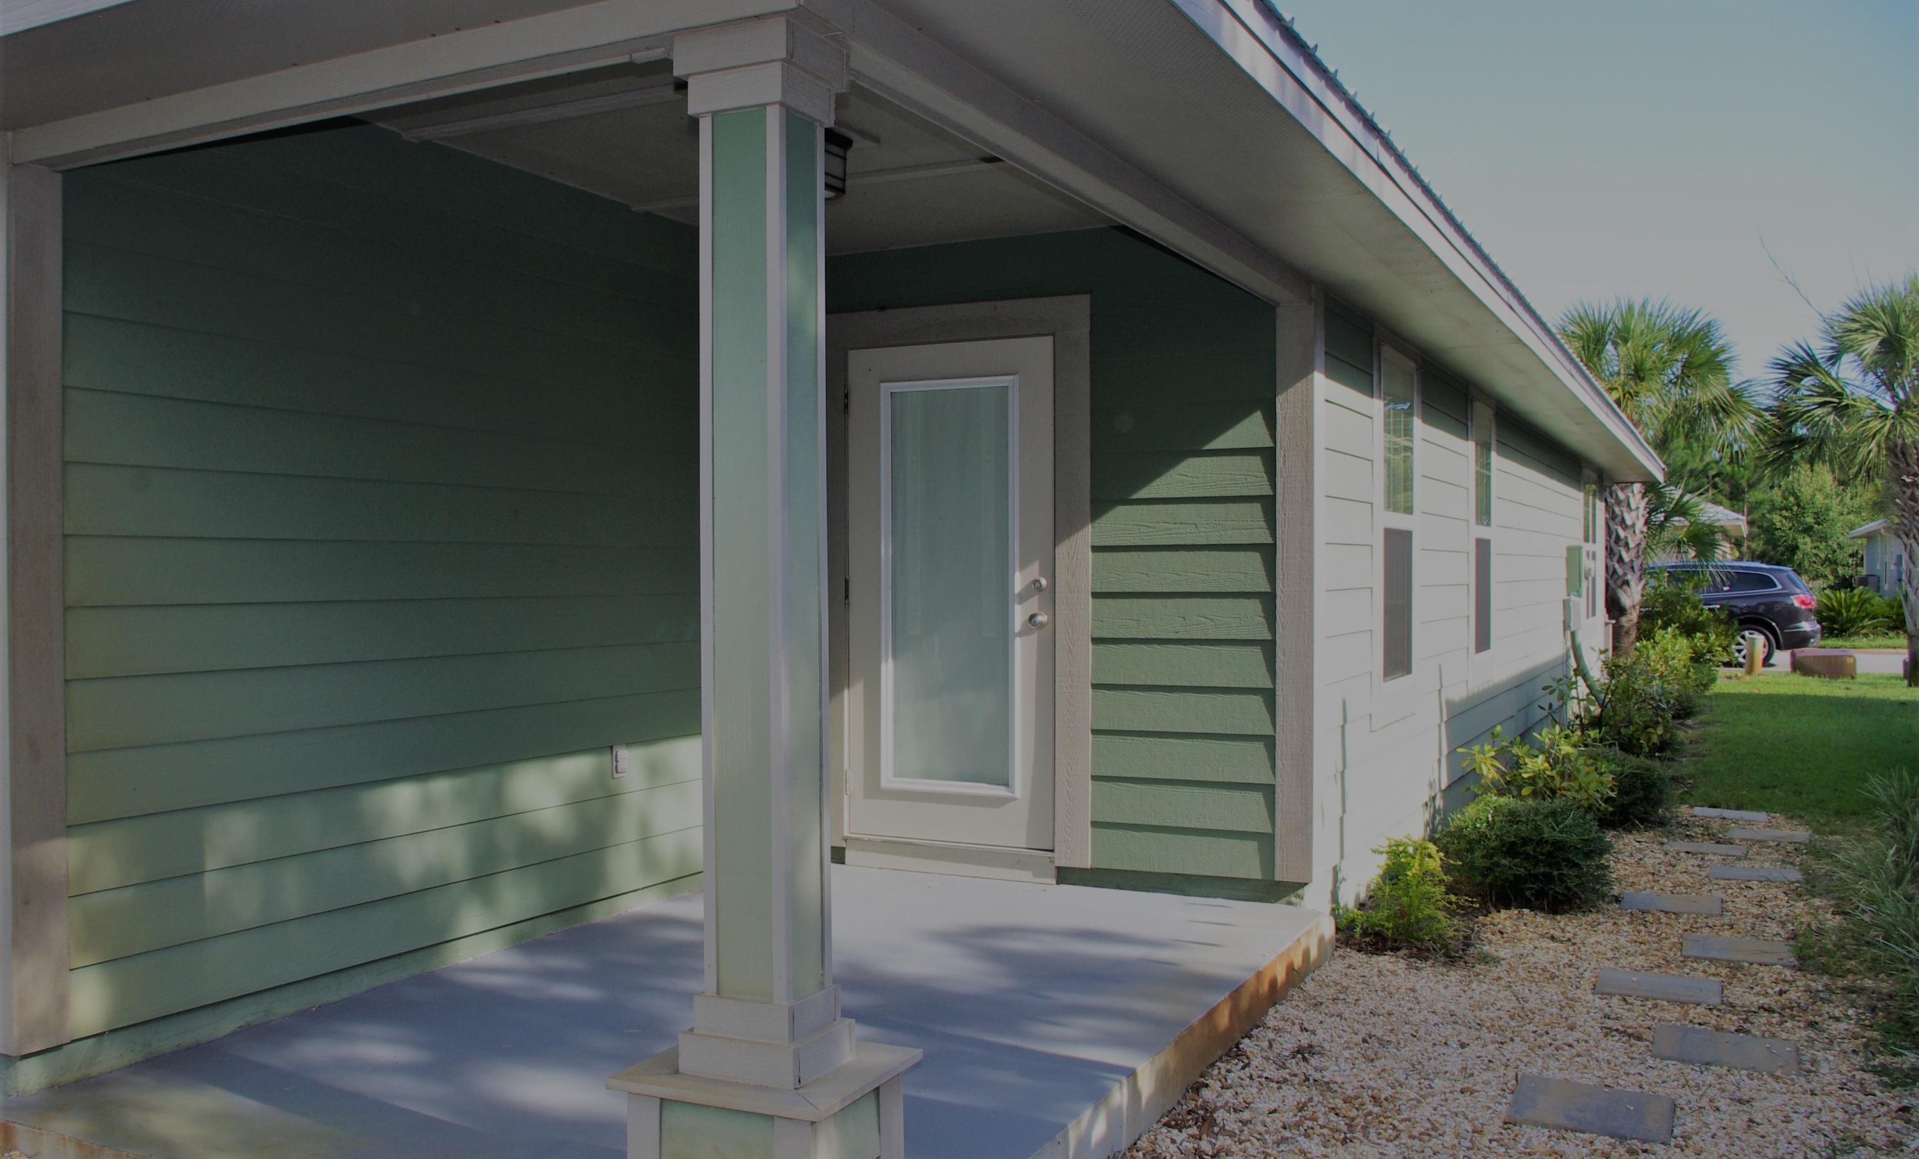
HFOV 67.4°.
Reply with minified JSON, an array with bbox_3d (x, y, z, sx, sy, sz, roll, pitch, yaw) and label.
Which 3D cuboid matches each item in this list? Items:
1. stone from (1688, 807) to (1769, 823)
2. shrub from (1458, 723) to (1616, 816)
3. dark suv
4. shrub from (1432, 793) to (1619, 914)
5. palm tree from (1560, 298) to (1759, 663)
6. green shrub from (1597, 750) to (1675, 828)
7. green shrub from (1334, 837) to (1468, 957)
[{"bbox_3d":[4.500,1.390,8.390,0.400,0.050,0.380,0,0,29],"label":"stone"},{"bbox_3d":[2.930,1.050,7.300,0.720,0.640,0.760,0,0,29],"label":"shrub"},{"bbox_3d":[12.670,0.585,25.900,5.050,1.800,2.000,0,0,32],"label":"dark suv"},{"bbox_3d":[2.490,1.165,6.330,0.700,0.420,0.700,0,0,29],"label":"shrub"},{"bbox_3d":[8.850,-1.000,18.500,2.800,5.100,2.800,0,0,29],"label":"palm tree"},{"bbox_3d":[3.790,1.165,8.250,0.650,0.410,0.630,0,0,29],"label":"green shrub"},{"bbox_3d":[1.690,1.180,5.500,0.450,0.410,0.450,0,0,29],"label":"green shrub"}]

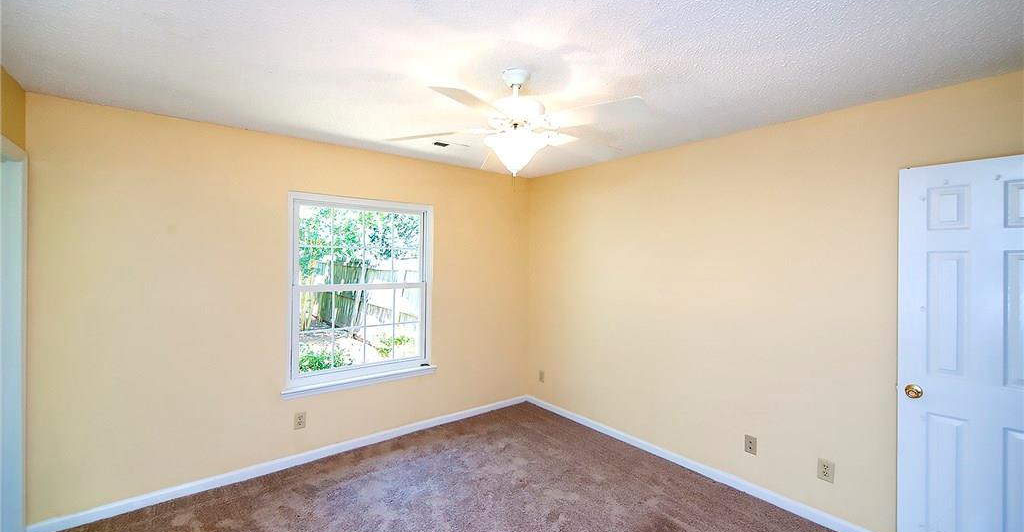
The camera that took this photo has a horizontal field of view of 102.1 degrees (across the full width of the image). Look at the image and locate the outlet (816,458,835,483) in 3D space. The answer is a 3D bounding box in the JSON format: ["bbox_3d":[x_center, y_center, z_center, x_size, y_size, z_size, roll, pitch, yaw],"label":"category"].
[{"bbox_3d":[1.858,1.217,2.452,0.010,0.116,0.076,0,1,-39],"label":"outlet"}]

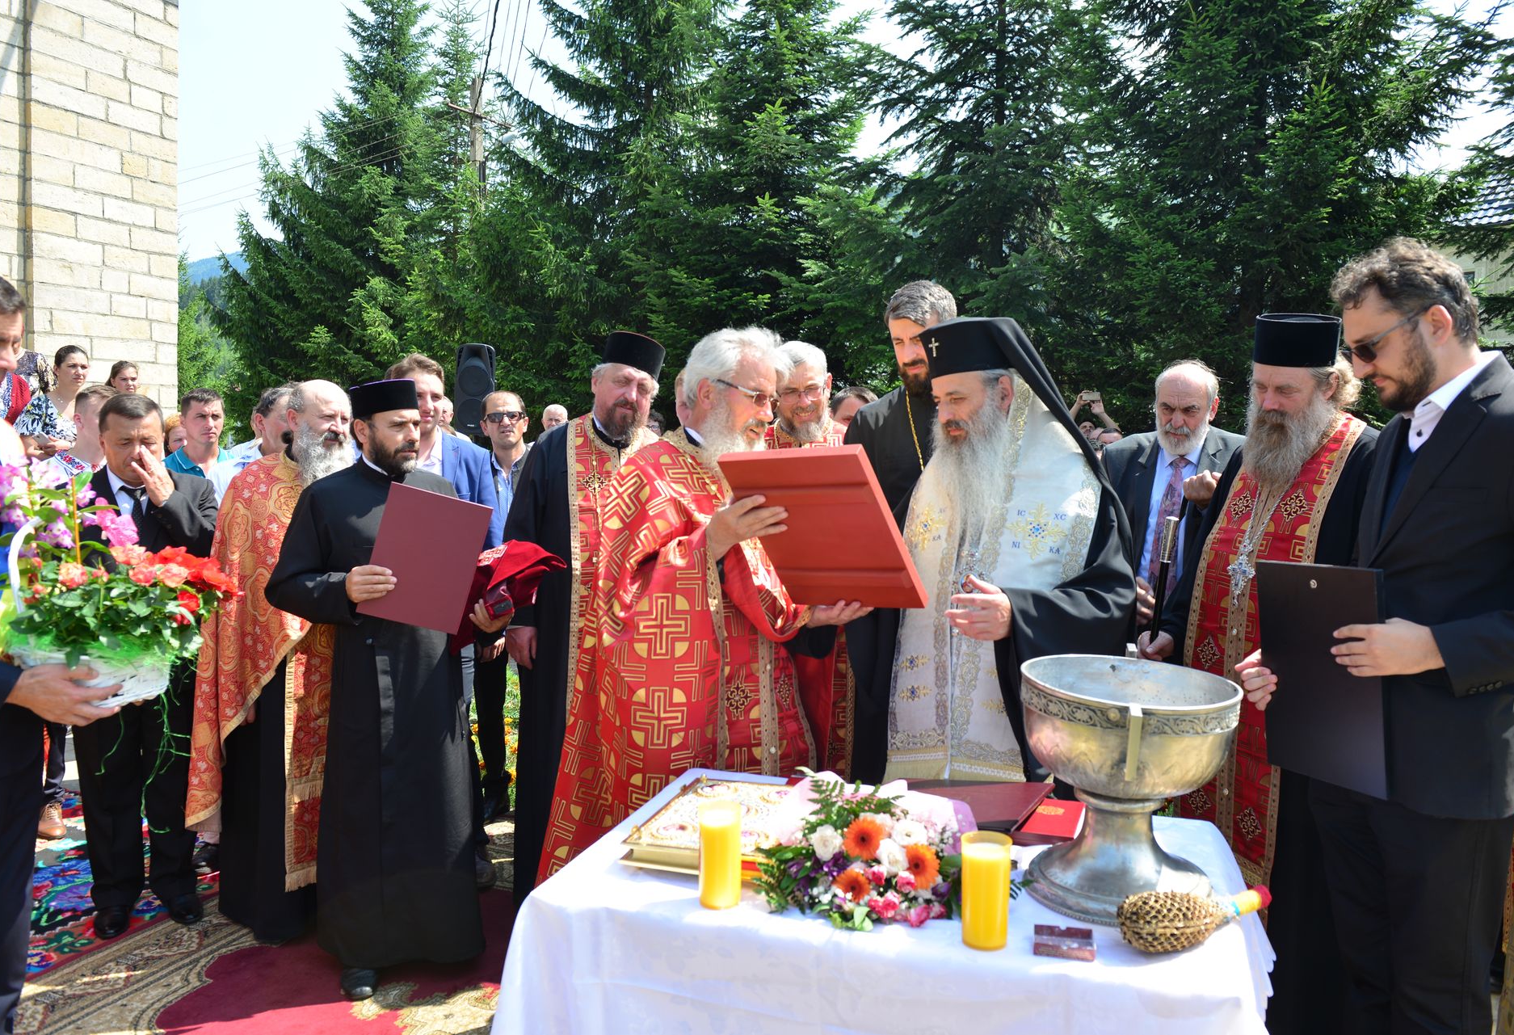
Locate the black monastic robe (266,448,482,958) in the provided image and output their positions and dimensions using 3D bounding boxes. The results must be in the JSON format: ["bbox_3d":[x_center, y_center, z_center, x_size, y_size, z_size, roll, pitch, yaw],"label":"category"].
[{"bbox_3d":[-1.068,0.539,3.180,0.580,1.430,0.460,-1,7,-34],"label":"black monastic robe"}]

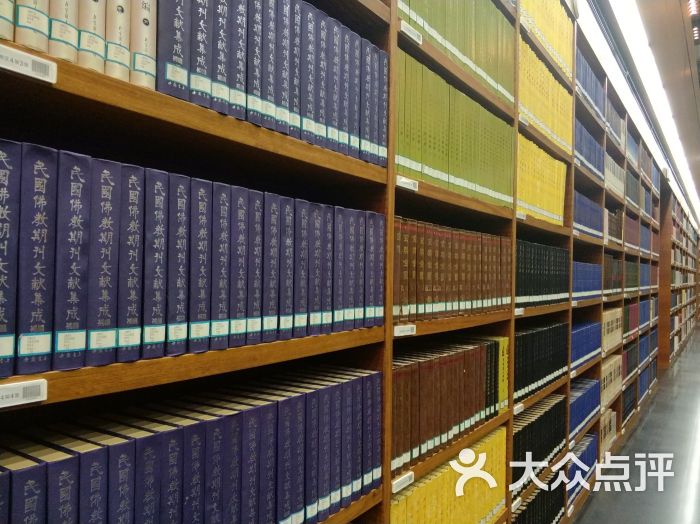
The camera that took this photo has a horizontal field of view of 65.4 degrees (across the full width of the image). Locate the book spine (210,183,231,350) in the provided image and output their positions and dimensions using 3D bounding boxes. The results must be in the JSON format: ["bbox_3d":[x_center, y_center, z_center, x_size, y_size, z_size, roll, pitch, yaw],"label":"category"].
[{"bbox_3d":[-0.288,0.008,0.947,0.192,0.271,0.041,-1,-2,34],"label":"book spine"}]

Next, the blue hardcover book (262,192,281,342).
[{"bbox_3d":[-0.220,0.011,1.047,0.192,0.271,0.043,-1,-2,34],"label":"blue hardcover book"}]

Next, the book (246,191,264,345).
[{"bbox_3d":[-0.243,0.010,1.013,0.192,0.271,0.039,-1,-2,34],"label":"book"}]

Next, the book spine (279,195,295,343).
[{"bbox_3d":[-0.197,0.013,1.082,0.192,0.271,0.042,-1,-2,34],"label":"book spine"}]

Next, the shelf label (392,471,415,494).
[{"bbox_3d":[0.135,0.555,1.374,0.008,0.024,0.114,-1,-2,34],"label":"shelf label"}]

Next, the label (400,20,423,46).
[{"bbox_3d":[0.162,-0.599,1.429,0.008,0.028,0.116,-1,-2,34],"label":"label"}]

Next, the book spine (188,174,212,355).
[{"bbox_3d":[-0.312,0.007,0.911,0.192,0.271,0.044,-1,-2,34],"label":"book spine"}]

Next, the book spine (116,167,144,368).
[{"bbox_3d":[-0.381,0.004,0.811,0.192,0.271,0.039,-1,-2,34],"label":"book spine"}]

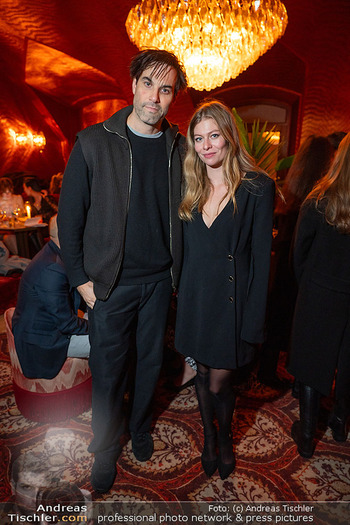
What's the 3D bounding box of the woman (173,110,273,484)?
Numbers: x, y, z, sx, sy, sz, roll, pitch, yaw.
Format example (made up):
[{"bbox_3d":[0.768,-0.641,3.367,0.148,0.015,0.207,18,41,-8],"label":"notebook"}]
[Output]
[{"bbox_3d":[0.200,0.214,1.565,0.480,1.710,0.330,5,17,15],"label":"woman"}]

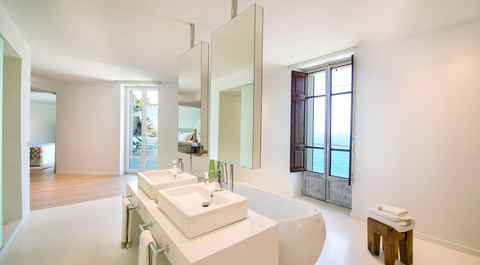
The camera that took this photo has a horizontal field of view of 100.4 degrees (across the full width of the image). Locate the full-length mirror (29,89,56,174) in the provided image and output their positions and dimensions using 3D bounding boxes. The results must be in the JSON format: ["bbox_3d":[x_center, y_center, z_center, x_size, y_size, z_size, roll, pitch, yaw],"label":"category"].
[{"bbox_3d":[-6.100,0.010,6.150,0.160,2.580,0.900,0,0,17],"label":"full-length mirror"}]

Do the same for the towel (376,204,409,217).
[{"bbox_3d":[1.653,0.843,2.171,0.140,0.050,0.230,0,0,-15],"label":"towel"}]

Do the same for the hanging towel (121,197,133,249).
[{"bbox_3d":[-1.089,0.850,1.908,0.080,0.410,0.270,0,0,-38],"label":"hanging towel"}]

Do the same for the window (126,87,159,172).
[{"bbox_3d":[-3.162,-0.107,6.680,1.220,2.820,0.100,0,0,-4],"label":"window"}]

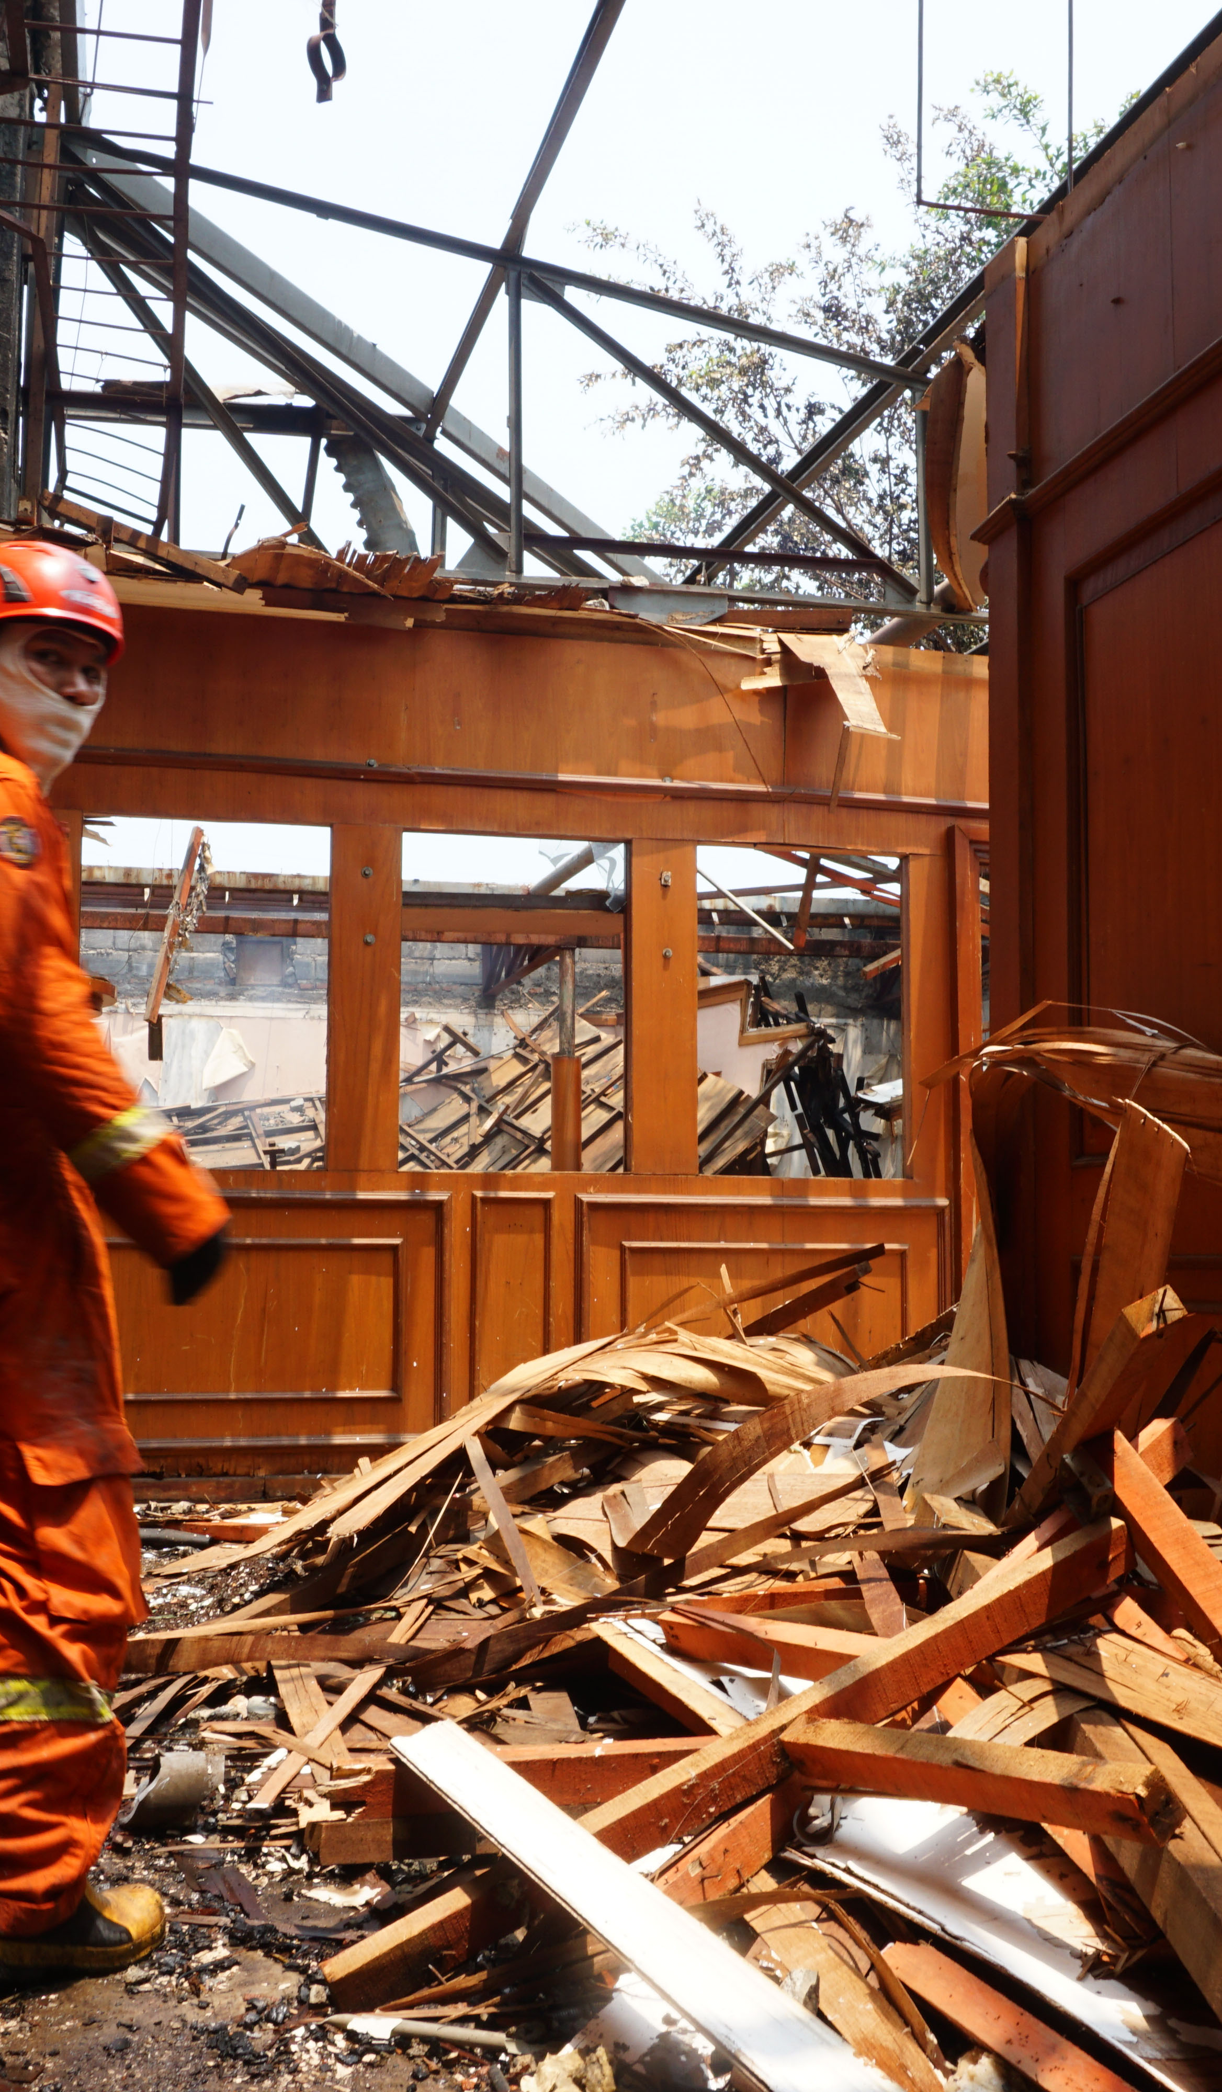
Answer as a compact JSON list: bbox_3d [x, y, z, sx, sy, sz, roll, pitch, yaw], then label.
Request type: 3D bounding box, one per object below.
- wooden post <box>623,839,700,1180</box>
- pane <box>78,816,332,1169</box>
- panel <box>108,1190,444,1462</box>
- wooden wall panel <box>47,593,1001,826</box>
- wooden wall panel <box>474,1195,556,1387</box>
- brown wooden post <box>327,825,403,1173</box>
[{"bbox_3d":[0.170,-0.117,6.942,0.234,1.100,0.090,1,-5,-13],"label":"wooden post"},{"bbox_3d":[-1.276,-0.154,6.604,0.768,1.100,0.030,1,-5,-13],"label":"pane"},{"bbox_3d":[-1.135,0.869,6.499,1.257,0.819,0.050,1,-5,-13],"label":"panel"},{"bbox_3d":[-0.269,-1.120,6.877,3.504,0.525,0.080,1,-5,-13],"label":"wooden wall panel"},{"bbox_3d":[-0.308,0.890,6.692,0.272,0.819,0.050,1,-5,-13],"label":"wooden wall panel"},{"bbox_3d":[-0.793,-0.142,6.712,0.233,1.100,0.080,1,-5,-13],"label":"brown wooden post"}]

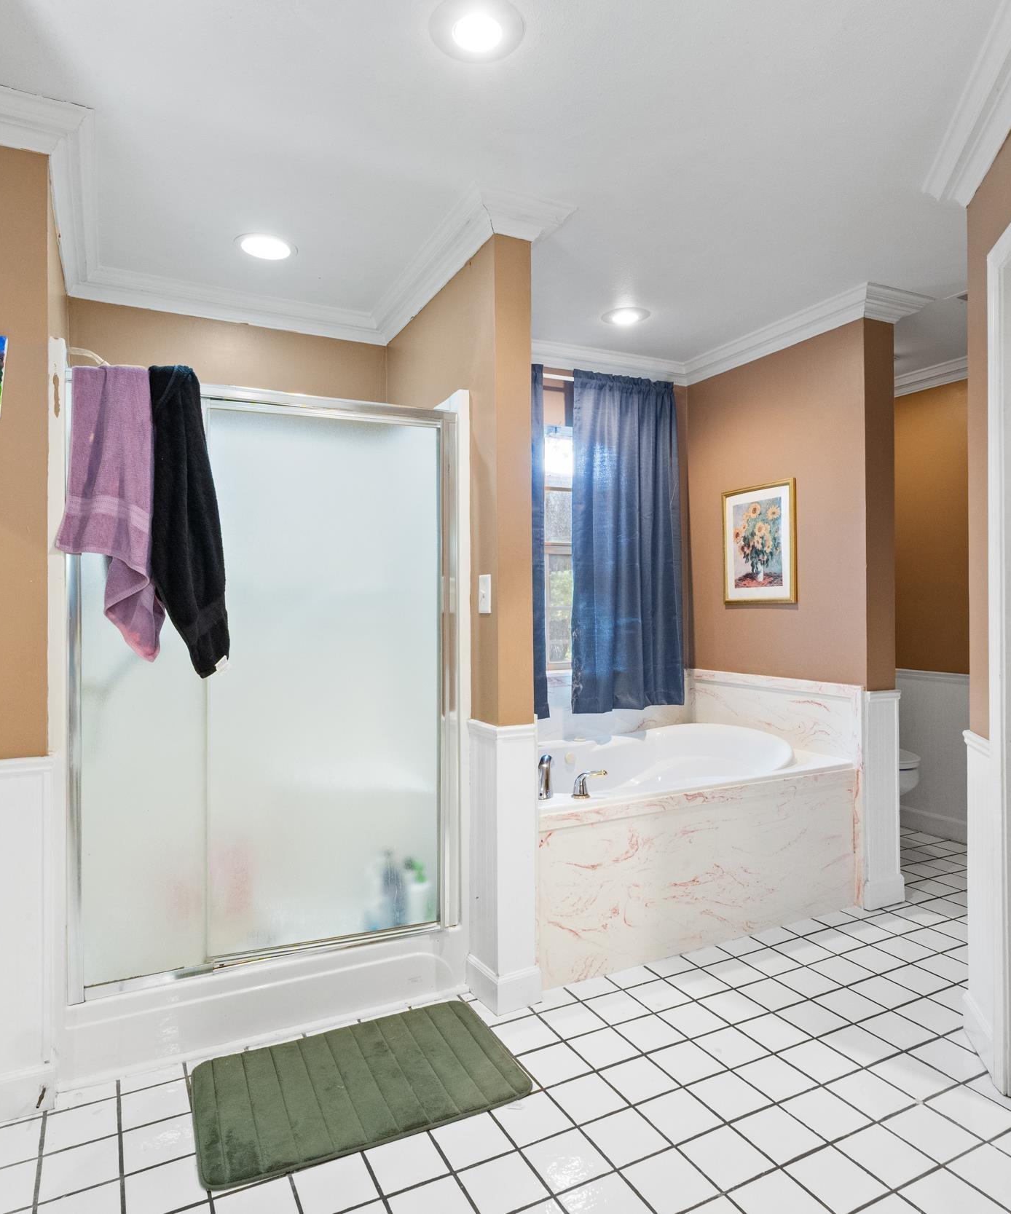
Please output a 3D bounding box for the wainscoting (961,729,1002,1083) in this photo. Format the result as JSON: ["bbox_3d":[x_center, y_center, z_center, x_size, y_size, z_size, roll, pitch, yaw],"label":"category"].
[{"bbox_3d":[1.309,0.794,2.072,0.050,0.868,0.245,0,0,16],"label":"wainscoting"}]

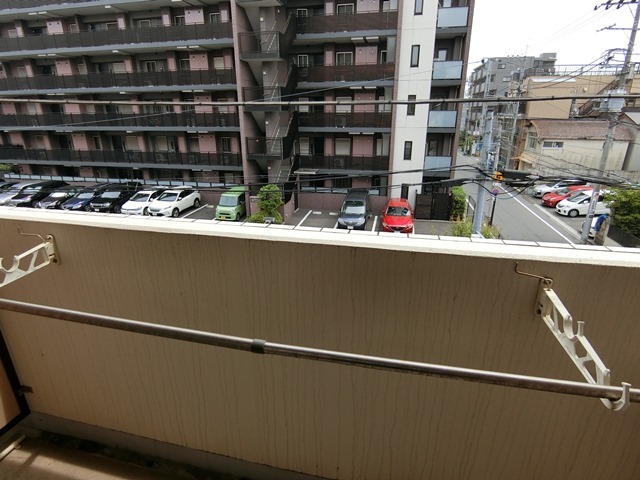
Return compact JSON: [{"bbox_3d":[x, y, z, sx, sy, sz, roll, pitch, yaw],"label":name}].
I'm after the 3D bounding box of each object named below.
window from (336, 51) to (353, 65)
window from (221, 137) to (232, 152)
[{"bbox_3d":[1.673,-12.016,23.585,1.160,1.070,0.120,4,19,13],"label":"window"},{"bbox_3d":[-7.575,-7.653,28.458,0.820,1.220,0.120,4,21,13],"label":"window"}]

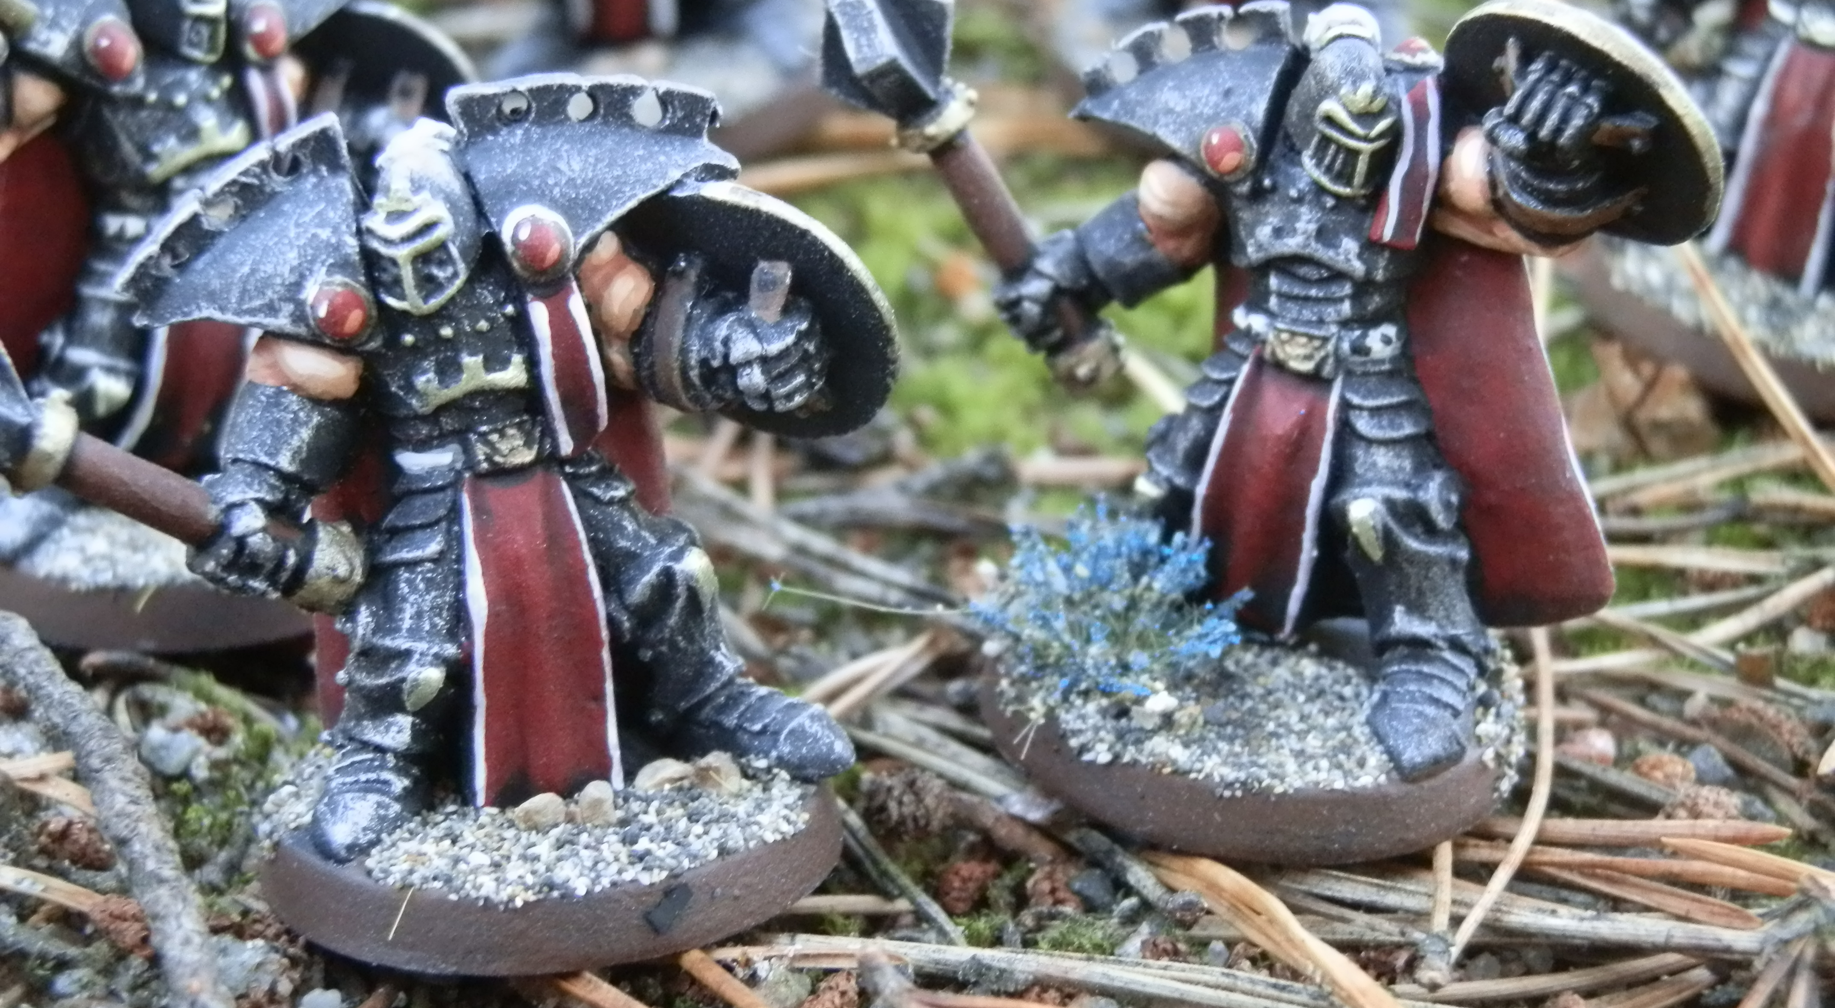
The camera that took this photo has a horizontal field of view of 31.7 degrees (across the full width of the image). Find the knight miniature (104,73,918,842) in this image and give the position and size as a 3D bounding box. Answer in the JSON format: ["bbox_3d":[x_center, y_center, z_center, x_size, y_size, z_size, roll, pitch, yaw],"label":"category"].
[{"bbox_3d":[-0.018,-0.001,0.139,0.034,0.035,0.026,-6,19,-11],"label":"knight miniature"}]

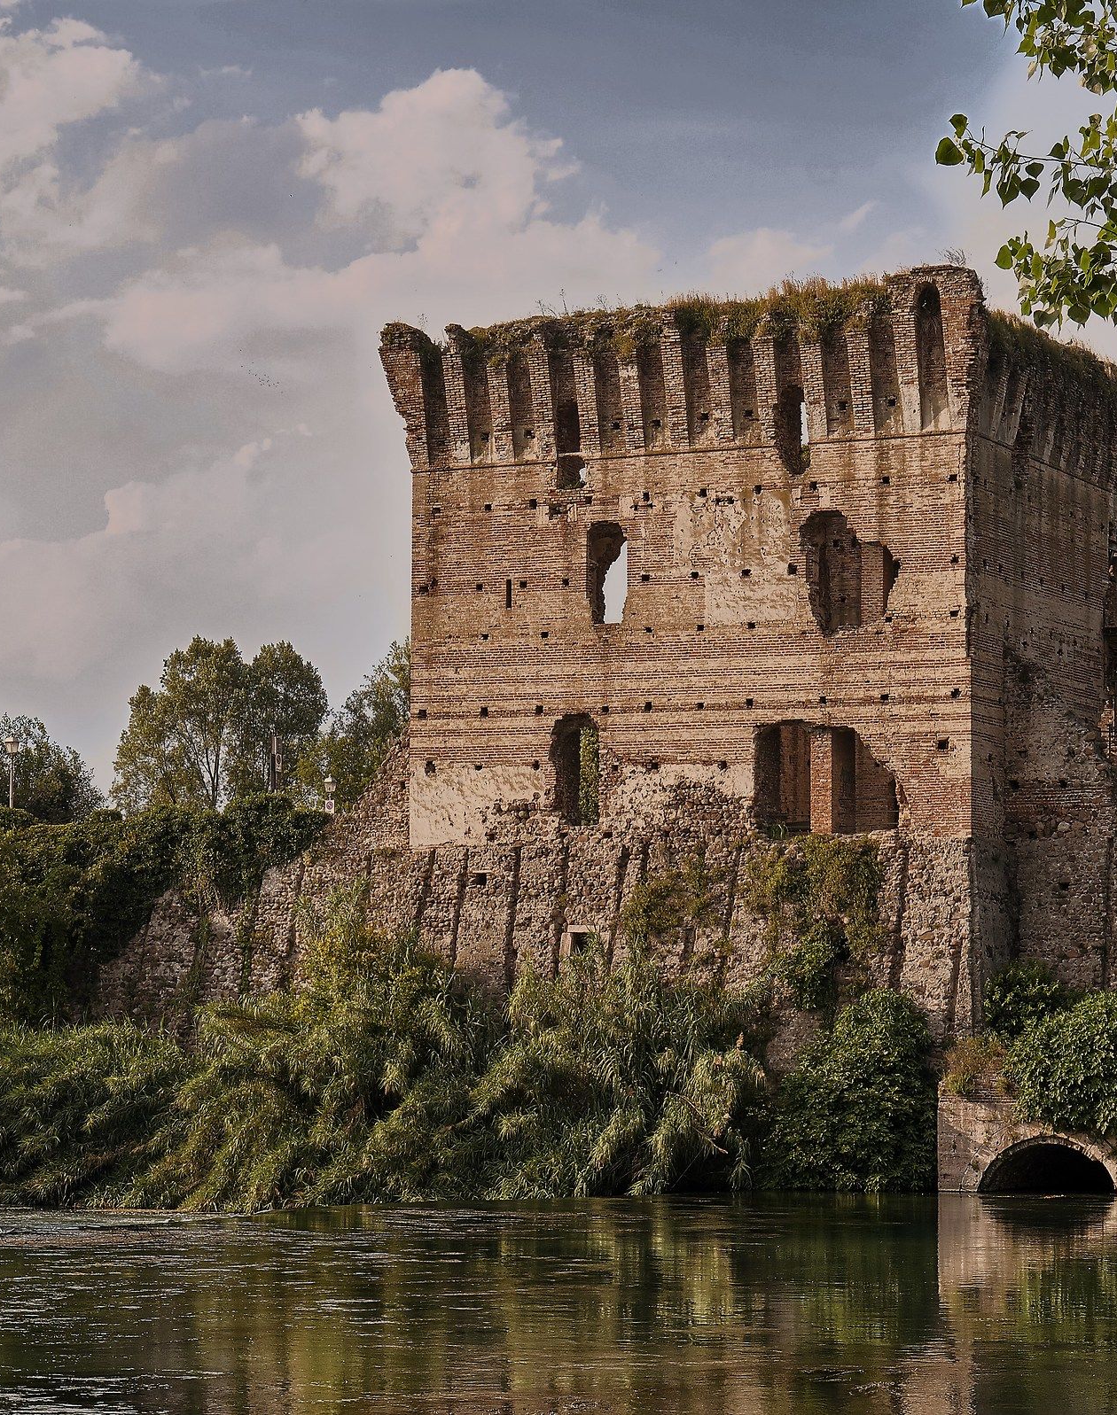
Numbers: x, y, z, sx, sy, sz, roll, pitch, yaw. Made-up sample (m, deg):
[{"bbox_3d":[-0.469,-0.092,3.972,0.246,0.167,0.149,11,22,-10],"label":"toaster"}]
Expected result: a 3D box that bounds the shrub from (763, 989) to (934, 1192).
[{"bbox_3d":[6.579,8.665,81.500,3.500,4.400,3.000,-2,-5,26],"label":"shrub"}]

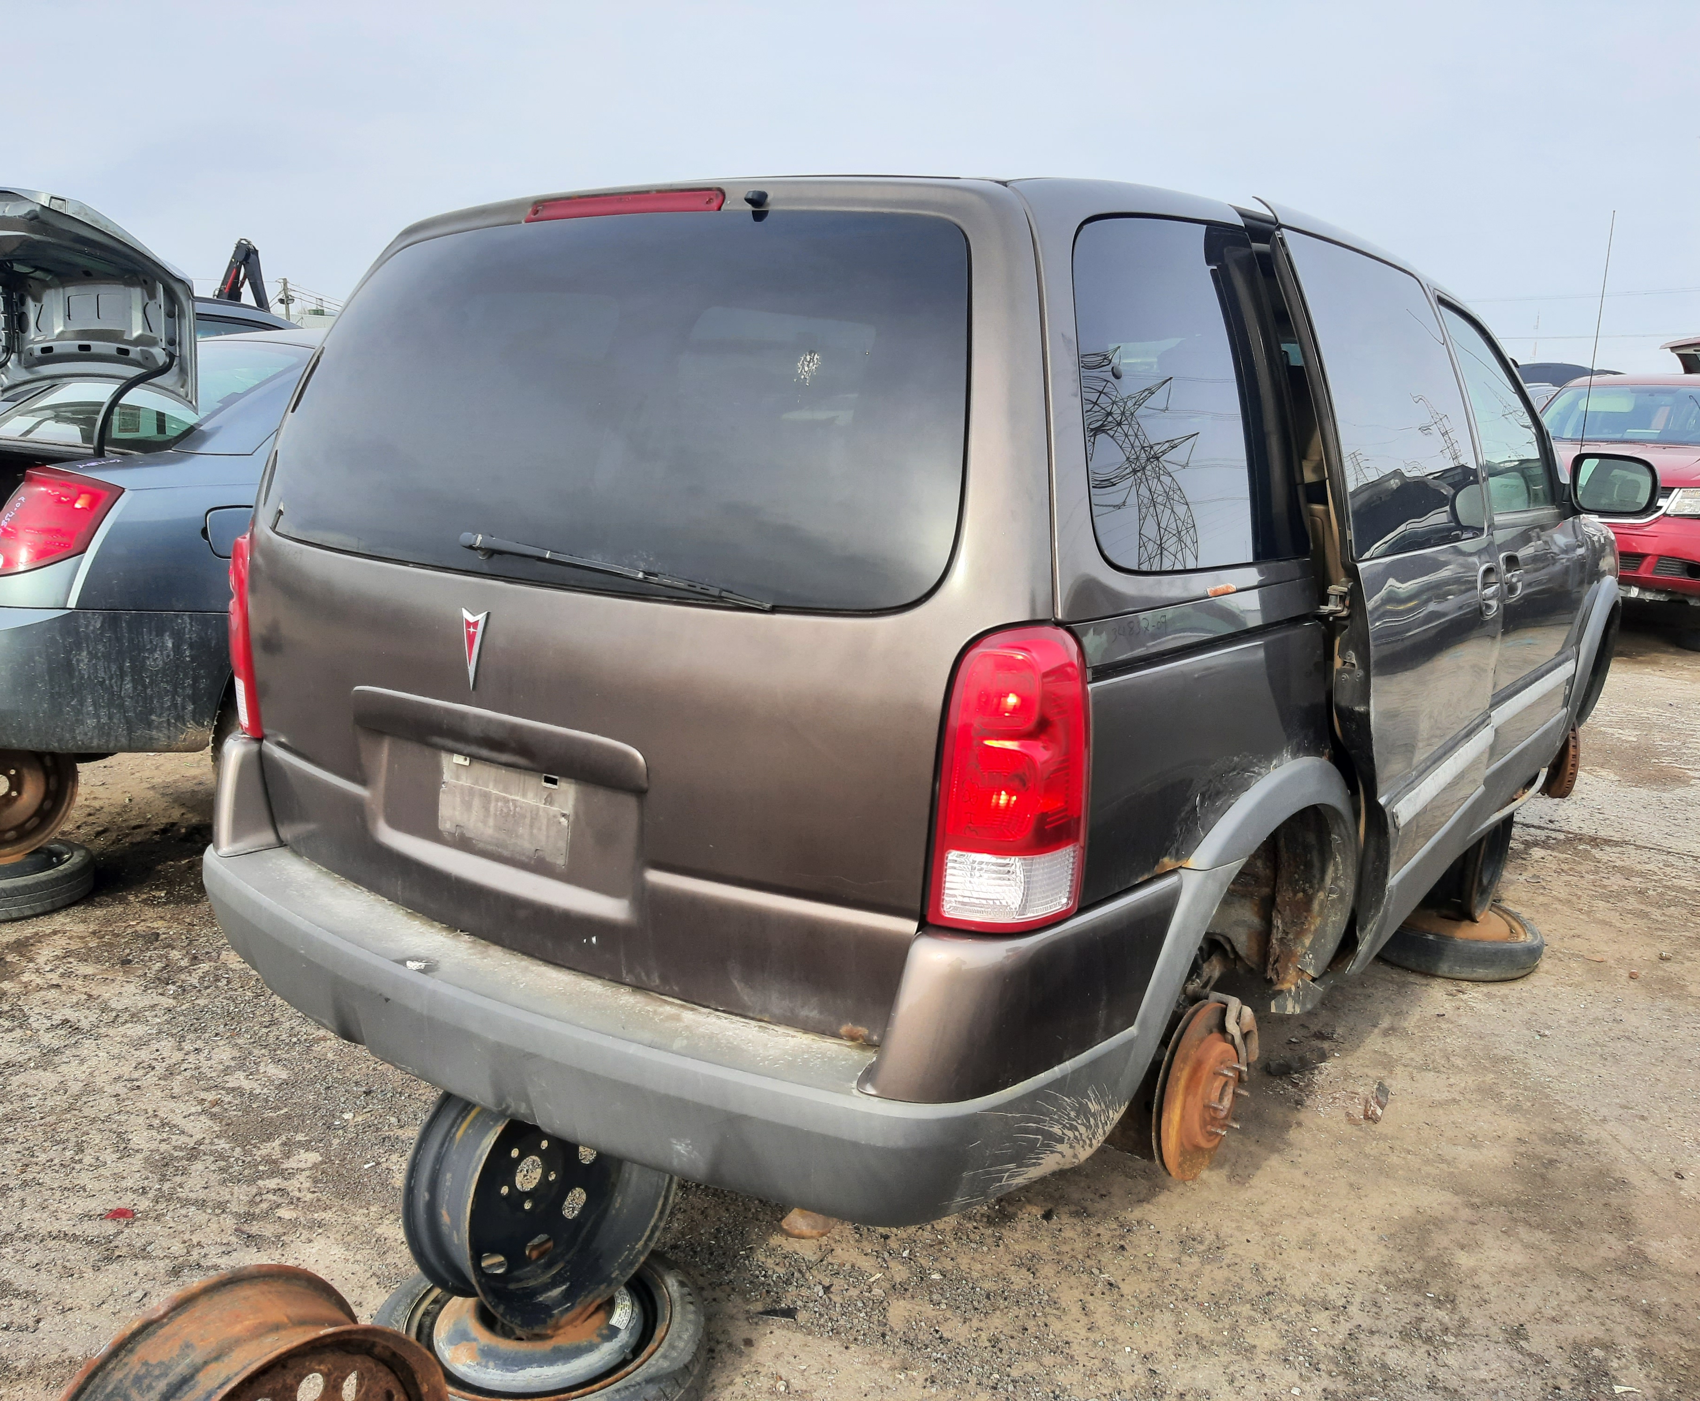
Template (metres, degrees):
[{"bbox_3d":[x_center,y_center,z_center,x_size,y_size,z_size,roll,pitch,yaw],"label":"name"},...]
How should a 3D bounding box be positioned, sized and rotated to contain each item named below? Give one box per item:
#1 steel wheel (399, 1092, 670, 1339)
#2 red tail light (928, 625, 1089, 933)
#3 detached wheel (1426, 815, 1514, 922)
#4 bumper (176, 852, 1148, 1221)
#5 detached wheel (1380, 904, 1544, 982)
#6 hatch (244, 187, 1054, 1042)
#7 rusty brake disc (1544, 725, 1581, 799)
[{"bbox_3d":[-0.473,0.746,2.202,0.170,0.420,0.420,11,15,38],"label":"steel wheel"},{"bbox_3d":[0.189,0.099,1.674,0.150,0.400,0.170,10,15,37],"label":"red tail light"},{"bbox_3d":[1.739,0.418,4.015,0.170,0.420,0.420,10,15,37],"label":"detached wheel"},{"bbox_3d":[-0.479,0.441,2.213,1.820,0.230,0.500,10,15,37],"label":"bumper"},{"bbox_3d":[1.784,0.668,4.193,0.560,0.130,0.560,1,12,0],"label":"detached wheel"},{"bbox_3d":[-0.428,-0.184,2.131,1.620,1.220,0.390,10,15,37],"label":"hatch"},{"bbox_3d":[2.323,0.169,4.620,0.100,0.310,0.310,4,12,12],"label":"rusty brake disc"}]

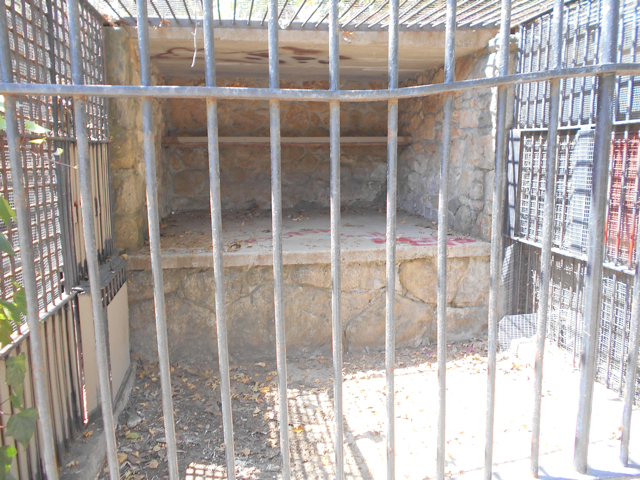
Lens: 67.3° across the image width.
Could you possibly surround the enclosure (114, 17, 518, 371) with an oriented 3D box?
[{"bbox_3d":[-0.154,-0.507,4.579,2.895,2.340,2.100,-2,11,-9],"label":"enclosure"}]

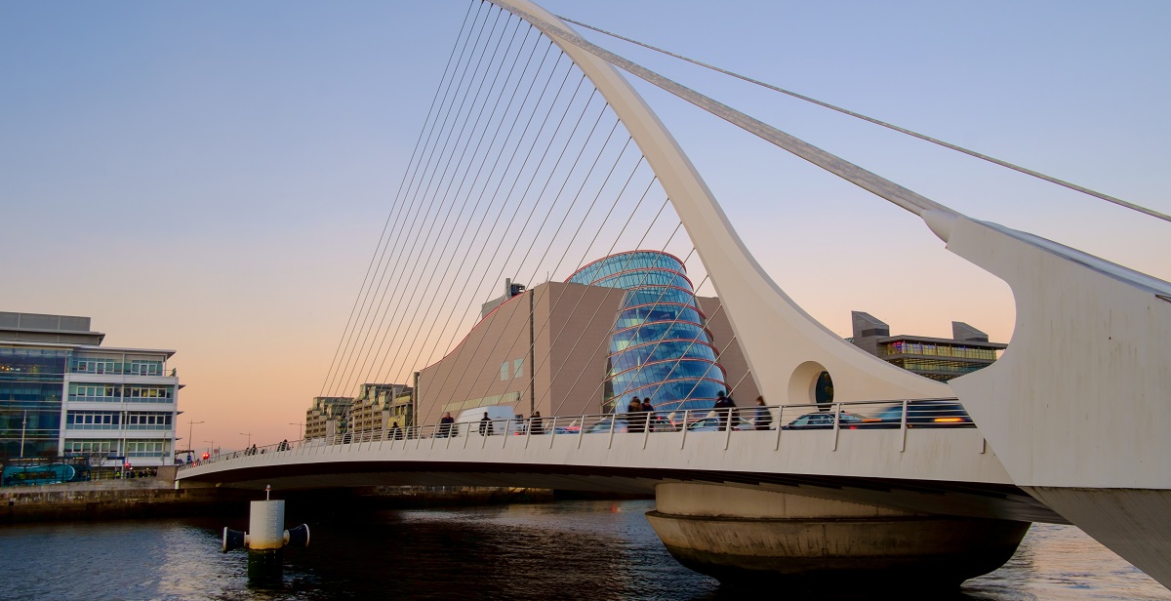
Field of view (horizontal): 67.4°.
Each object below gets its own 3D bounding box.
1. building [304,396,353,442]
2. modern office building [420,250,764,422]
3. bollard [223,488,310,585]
[{"bbox_3d":[-105.303,56.971,376.086,18.500,32.600,41.000,5,-12,-32],"label":"building"},{"bbox_3d":[3.788,18.758,242.106,65.360,54.404,103.716,5,-12,-32],"label":"modern office building"},{"bbox_3d":[-16.453,12.193,45.511,4.229,5.060,1.950,4,-12,-28],"label":"bollard"}]

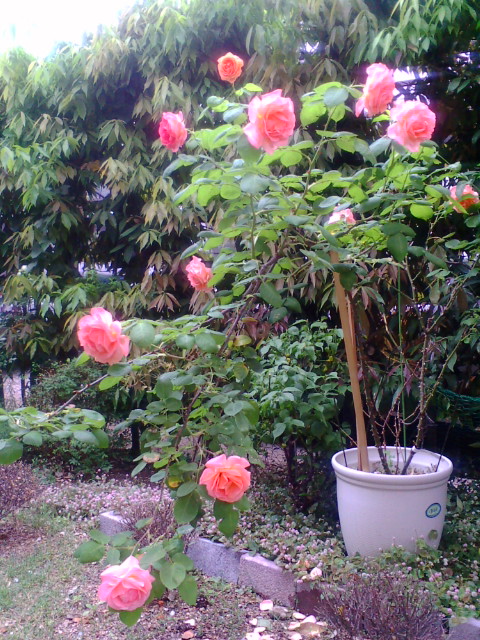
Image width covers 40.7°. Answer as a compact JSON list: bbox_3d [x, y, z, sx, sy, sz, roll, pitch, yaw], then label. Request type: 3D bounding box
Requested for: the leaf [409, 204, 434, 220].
[{"bbox_3d":[0.485,-0.286,1.720,0.059,0.052,0.012,-7,42,17],"label":"leaf"}]

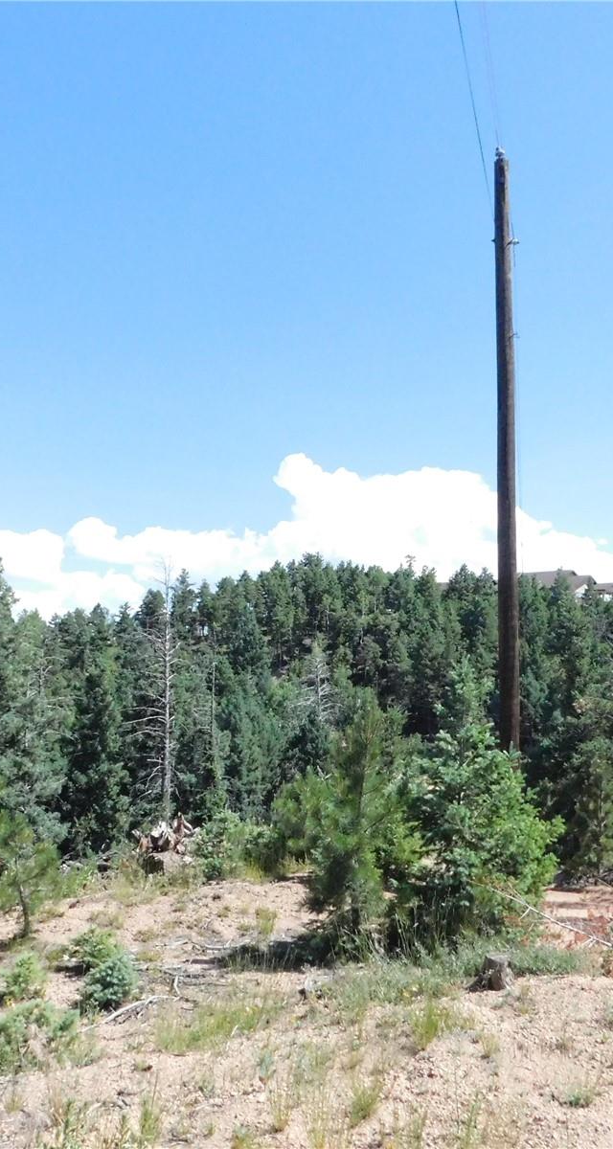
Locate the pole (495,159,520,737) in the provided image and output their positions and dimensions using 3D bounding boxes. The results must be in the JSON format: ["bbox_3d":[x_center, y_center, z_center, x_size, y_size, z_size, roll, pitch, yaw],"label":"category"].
[{"bbox_3d":[2.730,-0.866,13.918,0.300,10.256,0.300,-1,-5,11],"label":"pole"}]

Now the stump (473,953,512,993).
[{"bbox_3d":[1.426,3.025,7.750,0.290,0.255,0.270,-1,-5,10],"label":"stump"}]

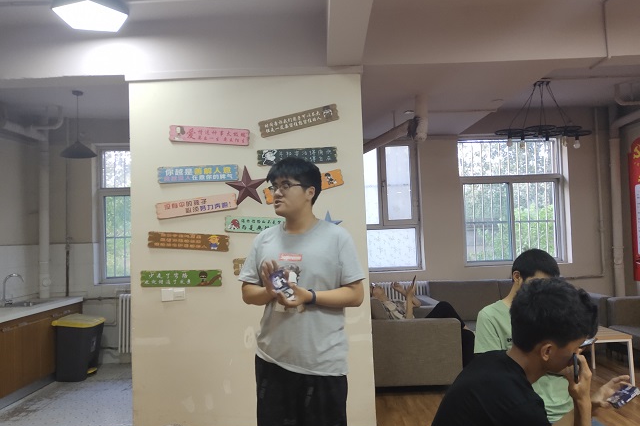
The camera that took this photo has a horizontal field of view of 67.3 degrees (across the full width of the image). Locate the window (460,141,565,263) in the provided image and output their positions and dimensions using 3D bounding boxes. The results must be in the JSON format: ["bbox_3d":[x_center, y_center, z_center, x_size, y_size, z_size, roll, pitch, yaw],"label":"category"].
[{"bbox_3d":[2.596,-0.142,6.500,1.480,1.740,0.150,-2,-4,-3],"label":"window"}]

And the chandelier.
[{"bbox_3d":[2.288,-1.004,4.948,0.990,0.706,0.900,-2,-3,2],"label":"chandelier"}]

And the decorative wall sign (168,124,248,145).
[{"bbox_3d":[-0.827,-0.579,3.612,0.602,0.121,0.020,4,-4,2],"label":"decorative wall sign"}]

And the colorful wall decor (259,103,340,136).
[{"bbox_3d":[-0.153,-0.674,3.533,0.583,0.114,0.020,-13,-3,1],"label":"colorful wall decor"}]

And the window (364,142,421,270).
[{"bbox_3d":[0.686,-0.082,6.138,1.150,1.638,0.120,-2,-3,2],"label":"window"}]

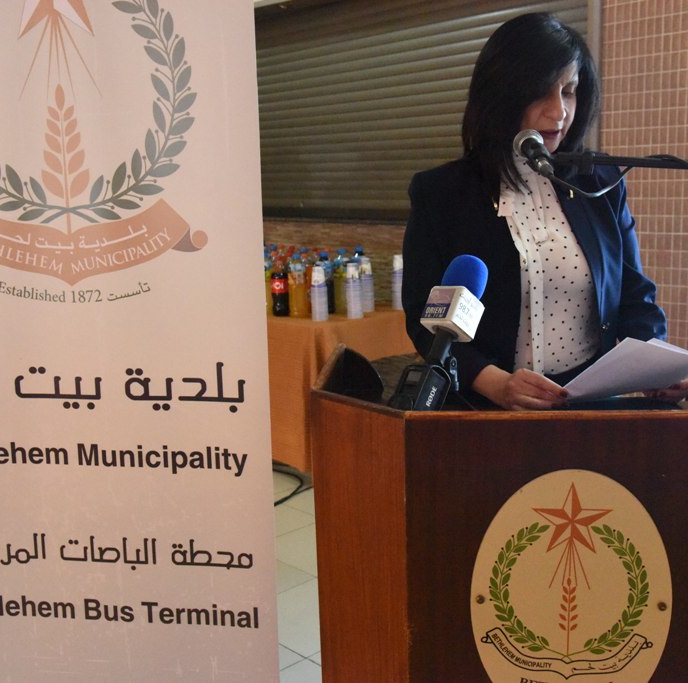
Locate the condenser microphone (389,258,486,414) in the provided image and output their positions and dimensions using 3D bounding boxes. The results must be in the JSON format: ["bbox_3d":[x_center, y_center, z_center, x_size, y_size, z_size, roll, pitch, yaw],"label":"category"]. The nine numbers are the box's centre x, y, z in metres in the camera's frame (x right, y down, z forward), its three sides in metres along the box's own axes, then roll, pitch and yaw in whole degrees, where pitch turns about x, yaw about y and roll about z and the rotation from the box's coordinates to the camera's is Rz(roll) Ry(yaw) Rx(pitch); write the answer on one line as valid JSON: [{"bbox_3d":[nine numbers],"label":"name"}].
[{"bbox_3d":[0.149,0.004,1.471,0.077,0.300,0.077,3,-26,40],"label":"condenser microphone"}]

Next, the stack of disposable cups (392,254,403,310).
[{"bbox_3d":[0.278,-0.294,4.805,0.076,0.265,0.076,-2,11,0],"label":"stack of disposable cups"}]

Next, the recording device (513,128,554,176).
[{"bbox_3d":[0.308,-0.302,1.555,0.053,0.053,0.175,-2,24,1],"label":"recording device"}]

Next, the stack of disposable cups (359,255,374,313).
[{"bbox_3d":[0.103,-0.271,4.580,0.074,0.262,0.074,-2,10,0],"label":"stack of disposable cups"}]

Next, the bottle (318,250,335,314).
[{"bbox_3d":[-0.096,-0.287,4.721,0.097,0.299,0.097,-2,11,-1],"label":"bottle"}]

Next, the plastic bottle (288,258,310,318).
[{"bbox_3d":[-0.222,-0.268,4.631,0.096,0.302,0.096,-2,11,-3],"label":"plastic bottle"}]

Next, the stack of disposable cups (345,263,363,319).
[{"bbox_3d":[0.049,-0.234,4.430,0.074,0.256,0.074,-2,10,0],"label":"stack of disposable cups"}]

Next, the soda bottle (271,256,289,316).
[{"bbox_3d":[-0.313,-0.269,4.692,0.087,0.288,0.087,-2,11,-4],"label":"soda bottle"}]

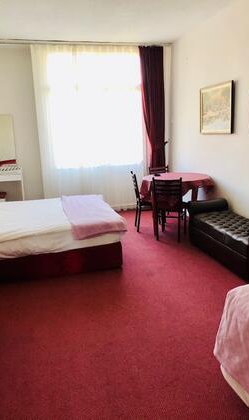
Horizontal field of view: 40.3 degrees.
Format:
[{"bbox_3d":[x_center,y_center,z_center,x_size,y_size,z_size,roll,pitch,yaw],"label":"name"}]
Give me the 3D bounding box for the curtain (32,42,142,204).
[{"bbox_3d":[-0.521,-1.370,6.083,2.000,2.891,0.117,-5,13,-13],"label":"curtain"}]

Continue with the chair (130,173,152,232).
[{"bbox_3d":[0.342,-0.139,5.127,0.453,0.883,0.409,-3,13,-4],"label":"chair"}]

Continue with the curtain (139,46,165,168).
[{"bbox_3d":[0.544,-1.462,6.289,0.467,2.920,0.161,-5,13,-13],"label":"curtain"}]

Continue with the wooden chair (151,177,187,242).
[{"bbox_3d":[0.627,-0.042,4.659,0.409,0.883,0.453,2,13,17],"label":"wooden chair"}]

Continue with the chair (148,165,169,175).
[{"bbox_3d":[0.685,-0.281,5.692,0.402,0.883,0.453,-7,14,-22],"label":"chair"}]

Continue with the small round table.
[{"bbox_3d":[0.800,-0.127,5.232,1.037,0.774,1.037,-2,13,0],"label":"small round table"}]

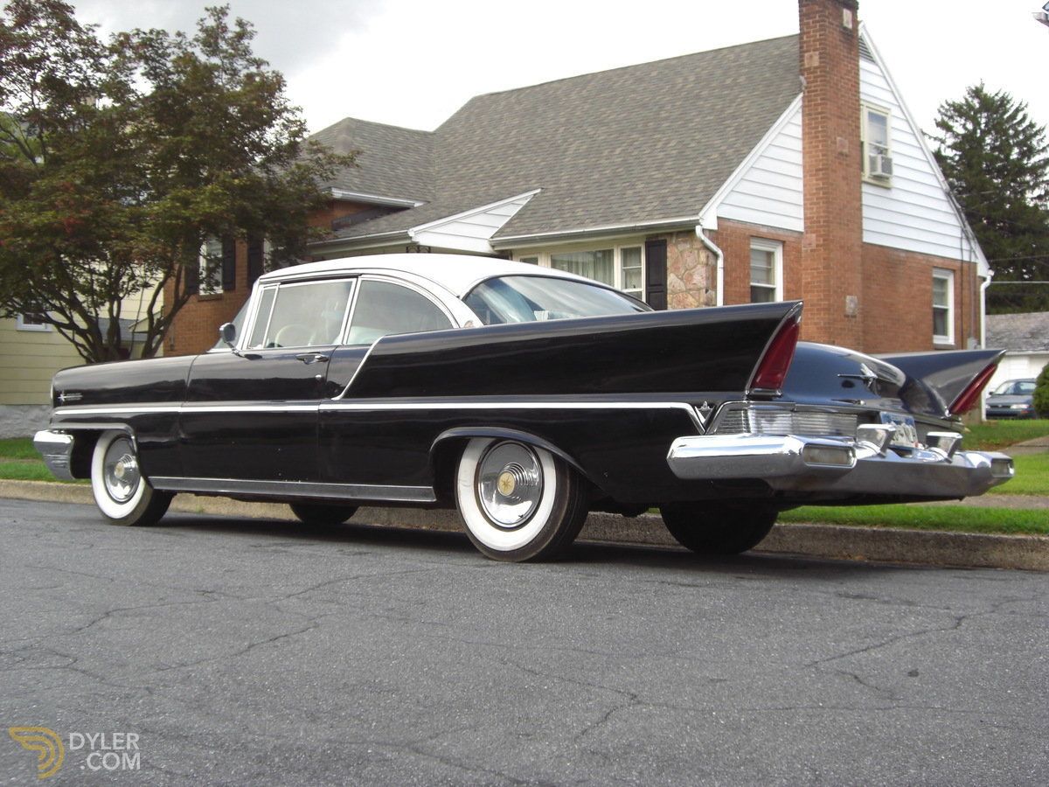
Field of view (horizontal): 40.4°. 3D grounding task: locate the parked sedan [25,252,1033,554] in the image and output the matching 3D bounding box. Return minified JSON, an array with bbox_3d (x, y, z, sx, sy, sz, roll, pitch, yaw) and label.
[{"bbox_3d":[-0.373,0.075,7.994,5.700,1.530,2.040,-1,-5,41],"label":"parked sedan"}]

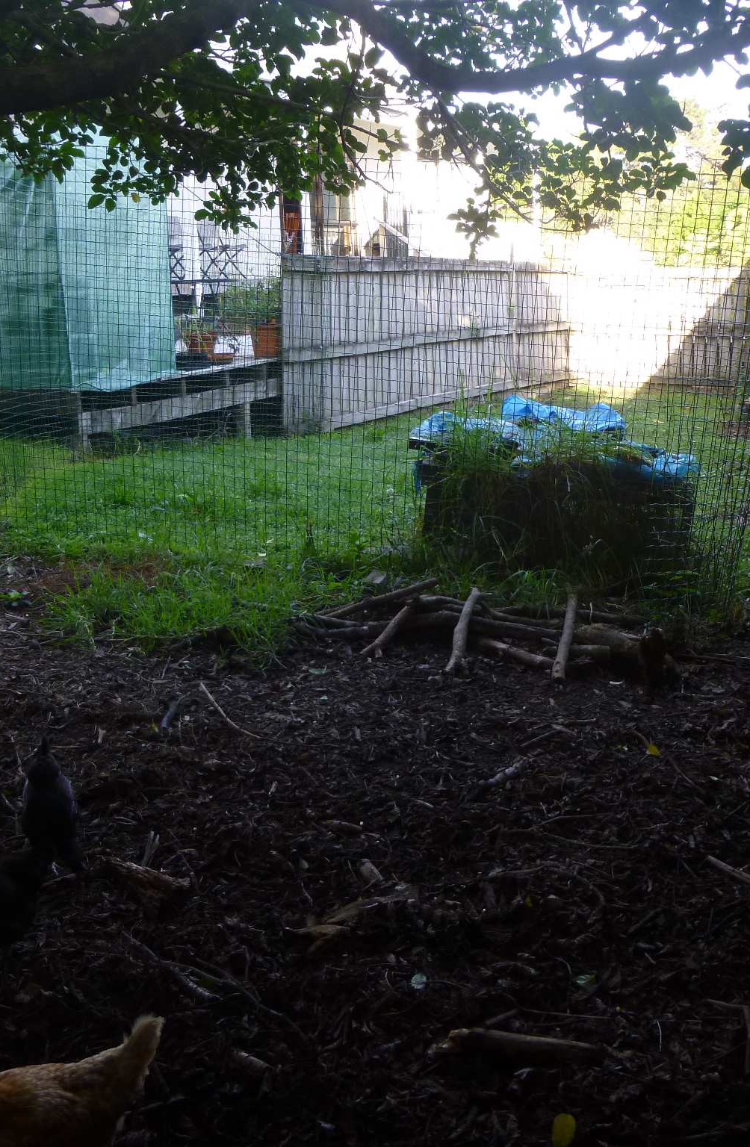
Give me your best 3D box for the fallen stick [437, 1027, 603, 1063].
[{"bbox_3d":[0.234,0.768,1.786,0.276,0.037,0.037,-1,14,5],"label":"fallen stick"}]

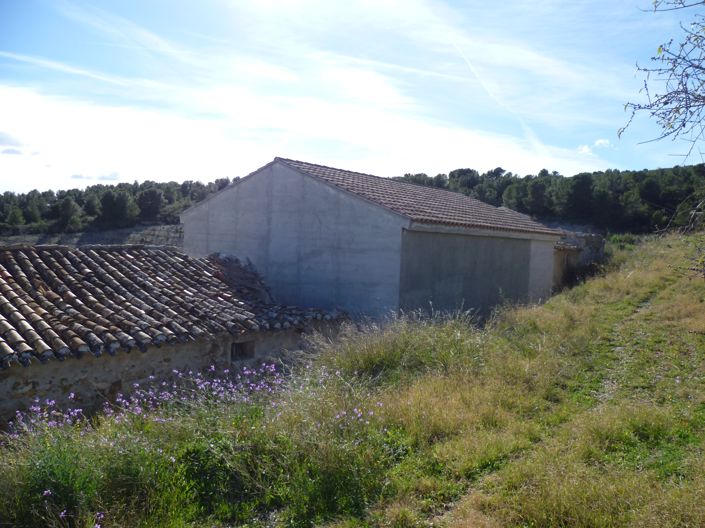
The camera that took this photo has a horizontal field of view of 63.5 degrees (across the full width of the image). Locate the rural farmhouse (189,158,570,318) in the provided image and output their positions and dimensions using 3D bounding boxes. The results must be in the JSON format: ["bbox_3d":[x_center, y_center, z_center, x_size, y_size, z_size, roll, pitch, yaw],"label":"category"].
[{"bbox_3d":[1.194,-0.761,19.615,8.630,4.270,10.630,4,3,38],"label":"rural farmhouse"}]

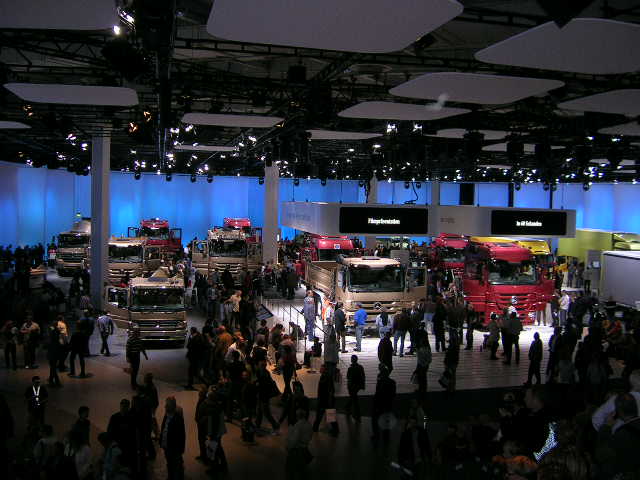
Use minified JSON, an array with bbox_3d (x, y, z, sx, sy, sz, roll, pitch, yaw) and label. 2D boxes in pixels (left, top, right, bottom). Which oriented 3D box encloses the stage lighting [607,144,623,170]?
[{"bbox_3d":[11.308,-3.168,24.846,0.550,0.900,0.550,1,3,0],"label":"stage lighting"}]

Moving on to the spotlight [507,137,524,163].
[{"bbox_3d":[7.053,-3.265,23.344,0.580,0.850,0.580,1,3,0],"label":"spotlight"}]

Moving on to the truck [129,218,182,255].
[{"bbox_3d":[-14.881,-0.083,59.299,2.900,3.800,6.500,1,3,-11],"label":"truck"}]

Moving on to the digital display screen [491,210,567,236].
[{"bbox_3d":[15.244,-1.262,47.358,6.600,1.720,0.200,0,3,-20],"label":"digital display screen"}]

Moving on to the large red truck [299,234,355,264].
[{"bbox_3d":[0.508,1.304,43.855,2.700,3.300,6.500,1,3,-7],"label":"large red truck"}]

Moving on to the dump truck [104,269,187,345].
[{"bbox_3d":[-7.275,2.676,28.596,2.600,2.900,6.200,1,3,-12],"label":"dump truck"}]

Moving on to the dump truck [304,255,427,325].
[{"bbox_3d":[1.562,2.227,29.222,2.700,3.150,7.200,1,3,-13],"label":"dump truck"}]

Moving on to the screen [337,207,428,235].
[{"bbox_3d":[4.228,-1.300,43.265,6.600,1.720,0.200,0,3,-20],"label":"screen"}]

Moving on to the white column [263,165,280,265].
[{"bbox_3d":[-3.437,-0.966,46.023,0.770,8.400,0.770,3,4,25],"label":"white column"}]

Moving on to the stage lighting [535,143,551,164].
[{"bbox_3d":[8.371,-3.254,24.345,0.550,0.800,0.550,1,3,0],"label":"stage lighting"}]

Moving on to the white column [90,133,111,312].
[{"bbox_3d":[-11.480,-0.774,33.825,0.740,9.000,0.740,3,4,25],"label":"white column"}]

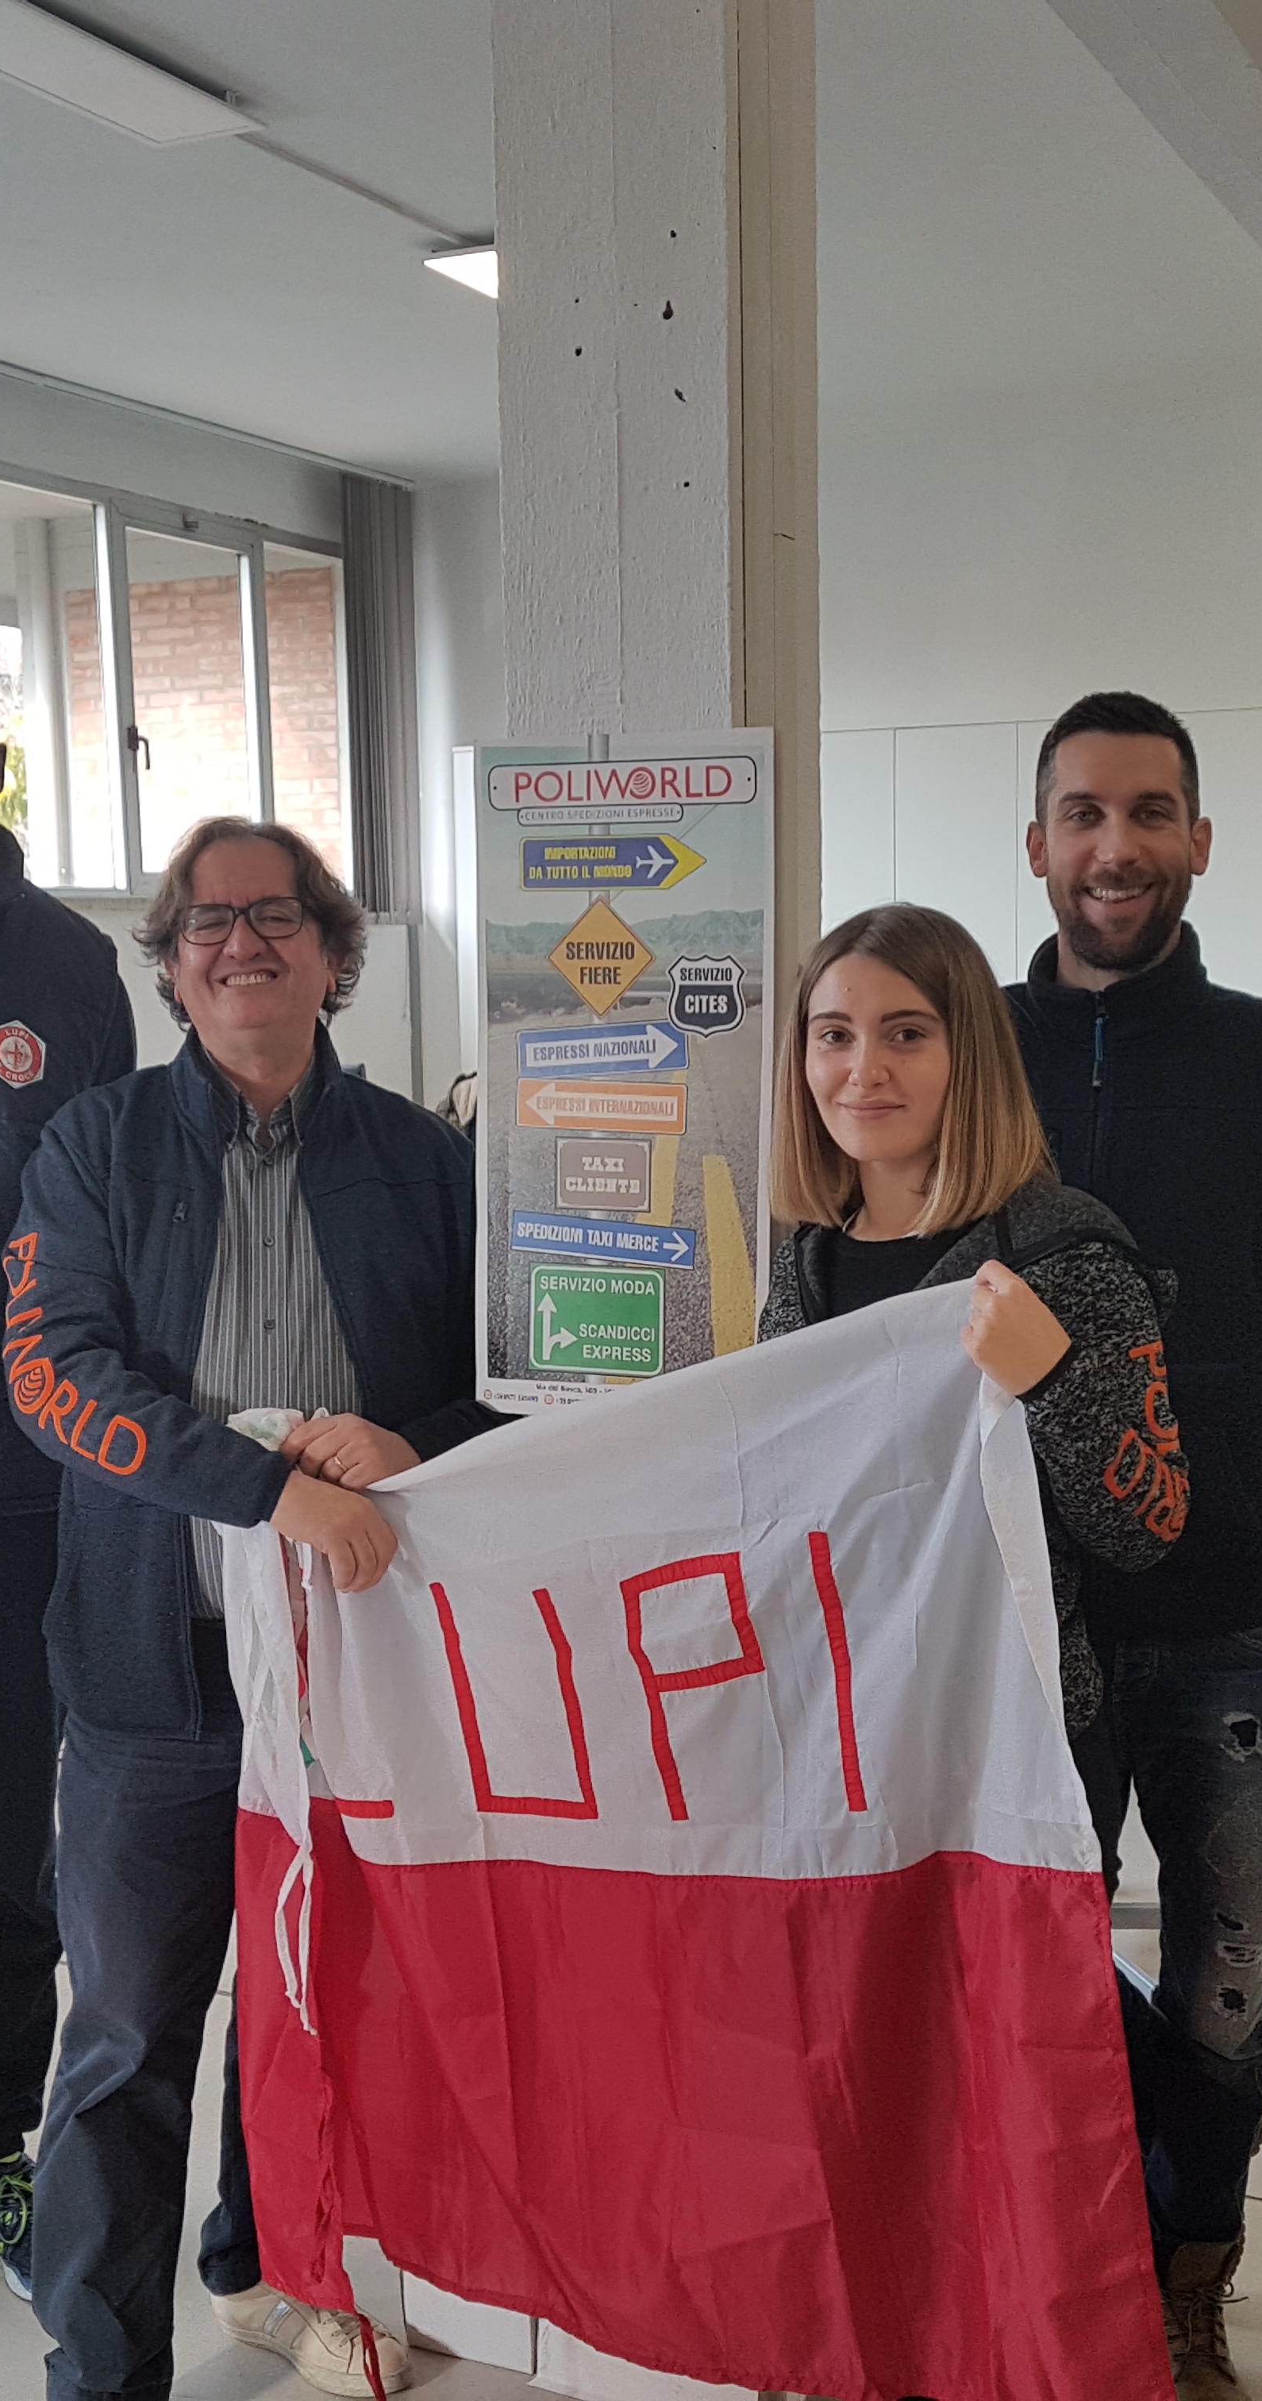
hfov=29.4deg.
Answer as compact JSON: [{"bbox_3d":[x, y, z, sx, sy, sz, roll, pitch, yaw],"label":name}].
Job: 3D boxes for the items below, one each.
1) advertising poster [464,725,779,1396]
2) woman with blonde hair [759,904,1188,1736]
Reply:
[{"bbox_3d":[-0.009,-0.120,2.446,0.335,0.690,0.030,2,7,27],"label":"advertising poster"},{"bbox_3d":[0.310,0.542,2.270,0.430,1.640,0.330,3,8,33],"label":"woman with blonde hair"}]

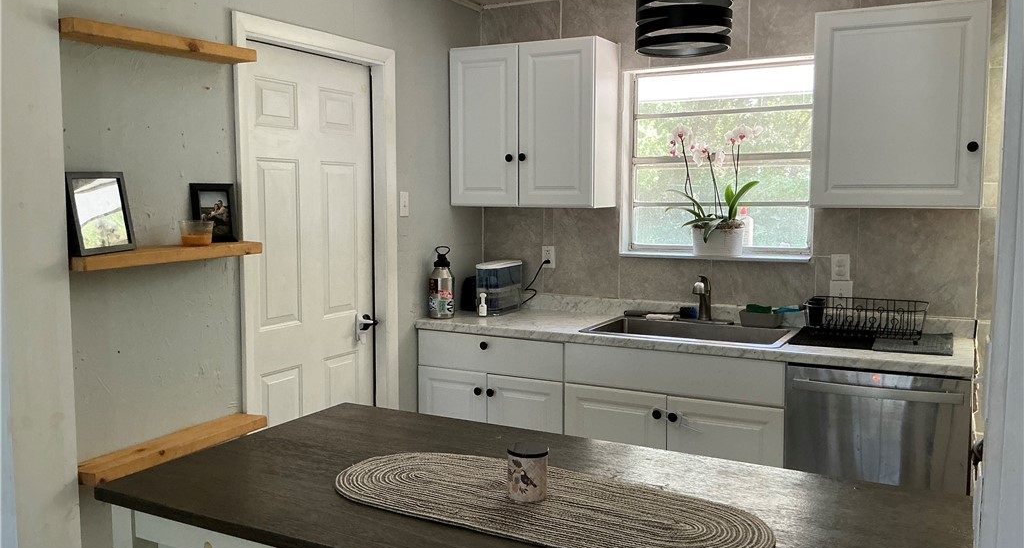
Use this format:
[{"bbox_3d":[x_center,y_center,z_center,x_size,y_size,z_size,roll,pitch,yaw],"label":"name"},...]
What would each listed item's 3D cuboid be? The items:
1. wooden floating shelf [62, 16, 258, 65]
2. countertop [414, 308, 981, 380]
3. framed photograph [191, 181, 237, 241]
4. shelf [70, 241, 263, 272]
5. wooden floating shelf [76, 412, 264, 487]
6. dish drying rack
[{"bbox_3d":[-1.057,-0.689,2.486,0.139,0.039,0.650,3,7,27],"label":"wooden floating shelf"},{"bbox_3d":[0.715,0.264,3.652,2.299,0.038,0.630,3,7,27],"label":"countertop"},{"bbox_3d":[-0.988,-0.199,2.739,0.028,0.195,0.148,-4,2,45],"label":"framed photograph"},{"bbox_3d":[-1.057,-0.059,2.548,0.139,0.039,0.655,3,7,27],"label":"shelf"},{"bbox_3d":[-1.056,0.540,2.608,0.138,0.039,0.653,3,7,27],"label":"wooden floating shelf"},{"bbox_3d":[1.455,0.191,3.404,0.455,0.142,0.285,3,6,27],"label":"dish drying rack"}]

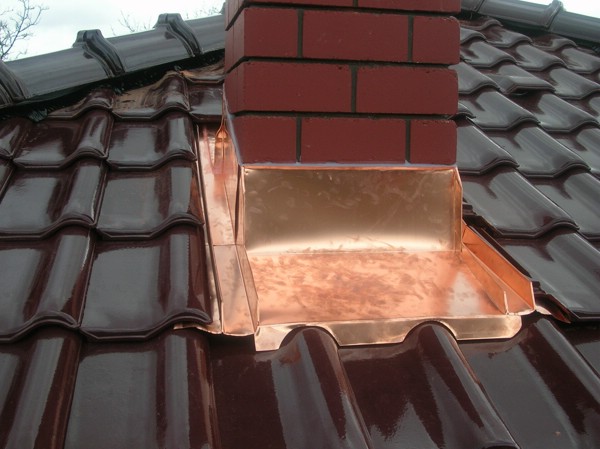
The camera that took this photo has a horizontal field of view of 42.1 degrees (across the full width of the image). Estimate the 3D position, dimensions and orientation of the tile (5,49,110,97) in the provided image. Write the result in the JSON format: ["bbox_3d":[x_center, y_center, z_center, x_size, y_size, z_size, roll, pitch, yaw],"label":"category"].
[{"bbox_3d":[-0.832,-0.495,2.530,0.235,0.112,0.365,5,23,35],"label":"tile"}]

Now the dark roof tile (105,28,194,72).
[{"bbox_3d":[-0.604,-0.637,2.842,0.235,0.112,0.365,5,23,35],"label":"dark roof tile"}]

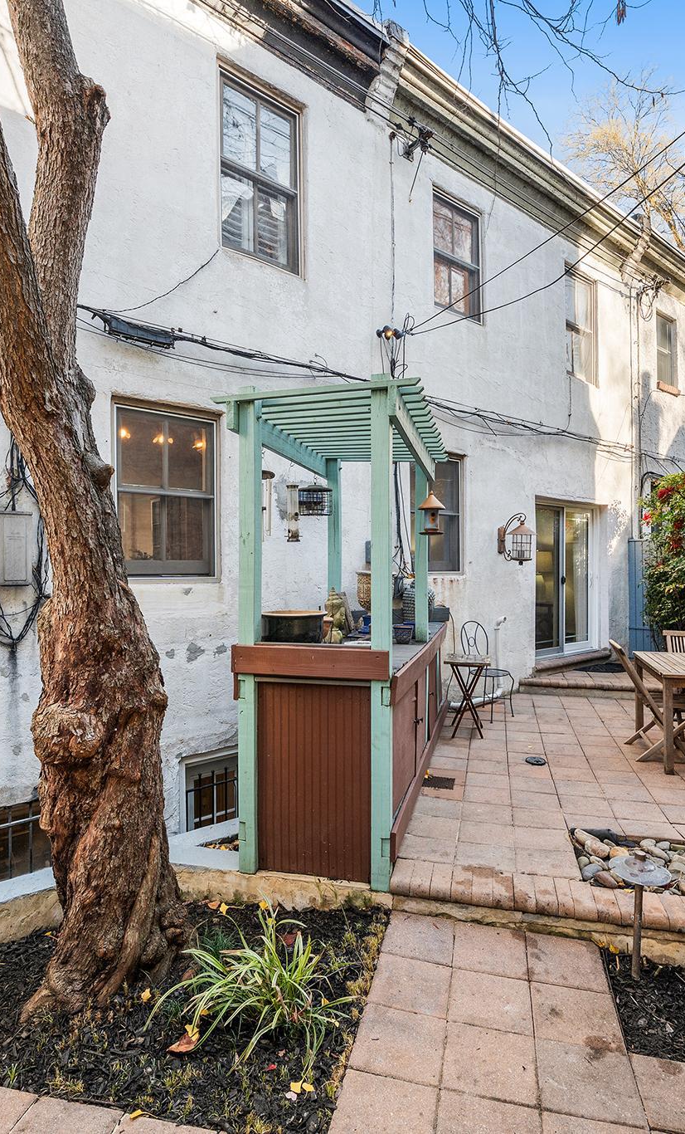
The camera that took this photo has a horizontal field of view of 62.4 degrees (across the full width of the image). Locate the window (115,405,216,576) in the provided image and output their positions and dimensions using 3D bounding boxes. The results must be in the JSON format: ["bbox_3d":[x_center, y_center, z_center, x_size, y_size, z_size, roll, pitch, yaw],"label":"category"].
[{"bbox_3d":[-1.399,-0.557,4.501,0.810,1.300,0.100,0,0,-38],"label":"window"}]

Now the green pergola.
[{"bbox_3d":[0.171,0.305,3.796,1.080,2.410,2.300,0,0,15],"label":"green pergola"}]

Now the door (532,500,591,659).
[{"bbox_3d":[3.188,0.211,8.118,1.780,2.060,0.120,0,0,-38],"label":"door"}]

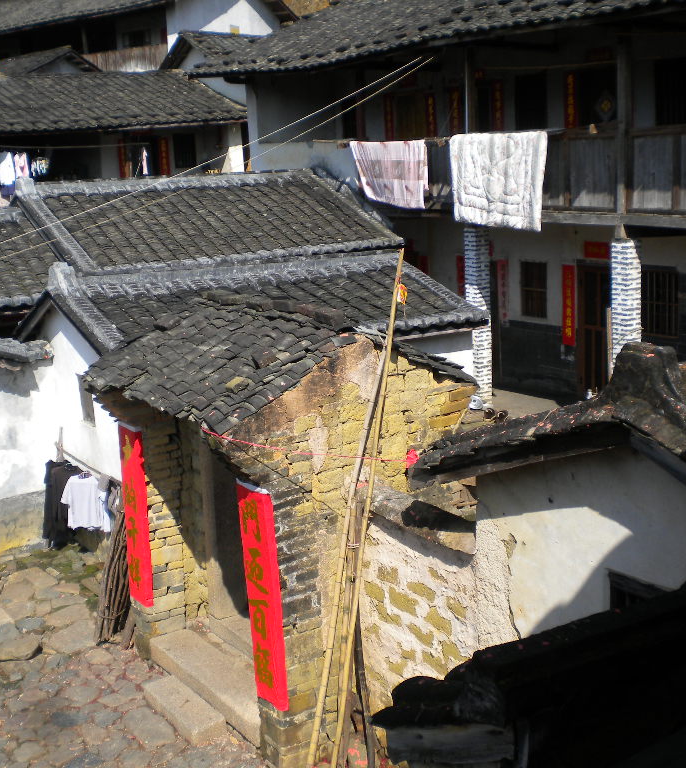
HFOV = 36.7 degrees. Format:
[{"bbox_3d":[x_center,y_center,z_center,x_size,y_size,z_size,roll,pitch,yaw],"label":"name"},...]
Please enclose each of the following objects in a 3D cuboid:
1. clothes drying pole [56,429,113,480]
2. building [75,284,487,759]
[{"bbox_3d":[-2.747,0.738,10.986,0.130,0.330,1.750,-10,13,-32],"label":"clothes drying pole"},{"bbox_3d":[-0.637,0.971,9.092,2.500,3.400,2.980,-10,13,-32],"label":"building"}]

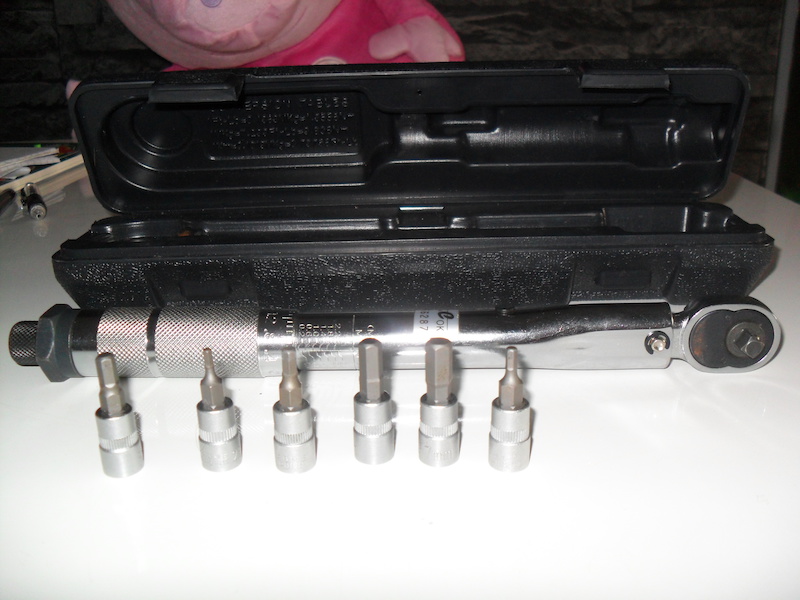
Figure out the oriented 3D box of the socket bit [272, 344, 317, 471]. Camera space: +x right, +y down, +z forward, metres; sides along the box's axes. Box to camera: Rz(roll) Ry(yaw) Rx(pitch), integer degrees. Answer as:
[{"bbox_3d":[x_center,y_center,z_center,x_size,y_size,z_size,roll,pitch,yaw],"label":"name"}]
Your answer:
[{"bbox_3d":[-0.031,0.031,0.235,0.012,0.037,0.012,-2,22,0],"label":"socket bit"}]

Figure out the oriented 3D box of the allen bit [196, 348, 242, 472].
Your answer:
[{"bbox_3d":[-0.054,0.031,0.237,0.012,0.037,0.012,-2,22,0],"label":"allen bit"}]

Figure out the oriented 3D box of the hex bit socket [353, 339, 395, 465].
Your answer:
[{"bbox_3d":[-0.008,0.029,0.238,0.012,0.037,0.012,-2,22,0],"label":"hex bit socket"}]

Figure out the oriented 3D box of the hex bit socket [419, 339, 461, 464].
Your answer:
[{"bbox_3d":[0.011,0.030,0.236,0.012,0.037,0.012,-2,22,0],"label":"hex bit socket"}]

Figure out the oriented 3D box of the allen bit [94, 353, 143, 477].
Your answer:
[{"bbox_3d":[-0.083,0.033,0.235,0.012,0.037,0.012,-2,22,0],"label":"allen bit"}]

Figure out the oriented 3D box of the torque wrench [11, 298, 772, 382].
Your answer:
[{"bbox_3d":[-0.005,0.014,0.290,0.277,0.027,0.029,-1,22,3],"label":"torque wrench"}]

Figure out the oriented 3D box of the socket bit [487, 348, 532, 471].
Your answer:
[{"bbox_3d":[0.032,0.031,0.233,0.012,0.037,0.012,-2,22,0],"label":"socket bit"}]

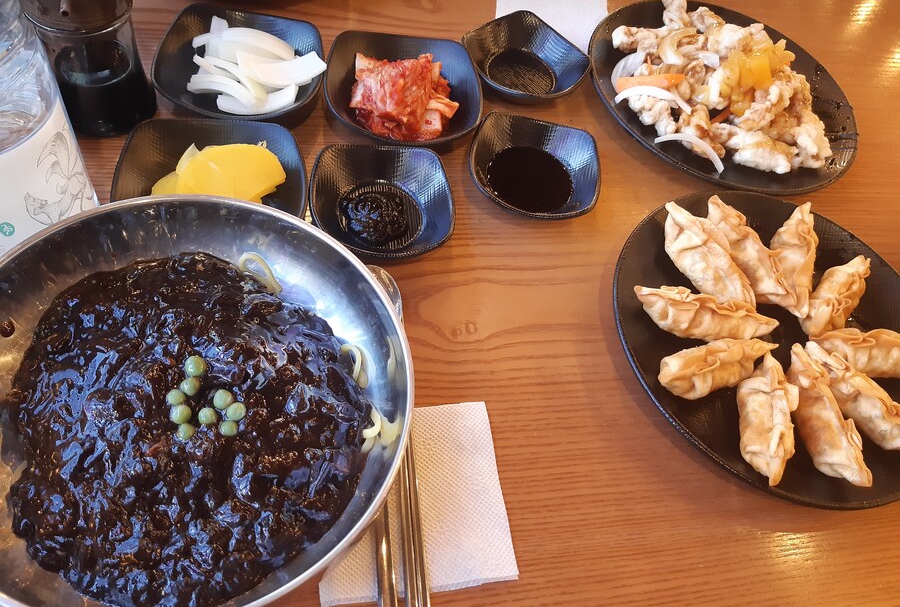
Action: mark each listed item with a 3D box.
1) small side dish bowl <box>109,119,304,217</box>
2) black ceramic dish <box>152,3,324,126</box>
[{"bbox_3d":[-0.150,-0.068,0.431,0.115,0.034,0.115,-1,59,-12],"label":"small side dish bowl"},{"bbox_3d":[-0.151,-0.167,0.493,0.115,0.034,0.115,8,57,-6],"label":"black ceramic dish"}]

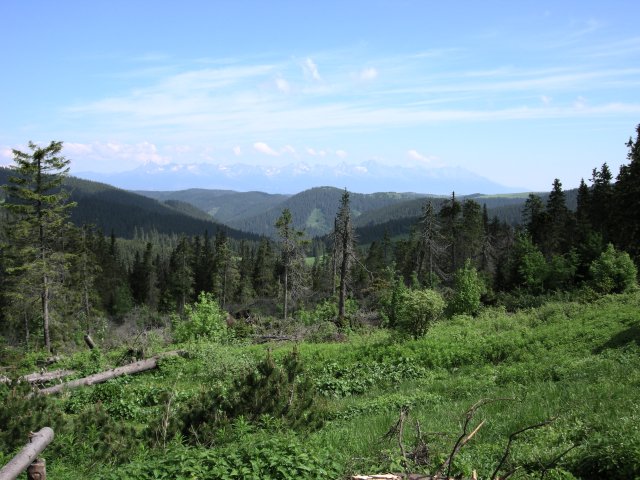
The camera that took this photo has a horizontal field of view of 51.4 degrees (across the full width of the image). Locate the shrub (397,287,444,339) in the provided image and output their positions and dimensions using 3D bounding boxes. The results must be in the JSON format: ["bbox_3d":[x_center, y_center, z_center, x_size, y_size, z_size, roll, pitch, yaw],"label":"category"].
[{"bbox_3d":[4.530,3.335,30.000,2.160,2.300,2.120,0,4,0],"label":"shrub"}]

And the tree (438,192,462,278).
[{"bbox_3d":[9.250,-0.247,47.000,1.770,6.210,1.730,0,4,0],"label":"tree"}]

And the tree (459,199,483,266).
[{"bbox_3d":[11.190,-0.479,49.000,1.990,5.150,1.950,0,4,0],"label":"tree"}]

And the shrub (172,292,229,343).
[{"bbox_3d":[-5.566,3.610,31.000,2.610,2.330,2.560,0,4,0],"label":"shrub"}]

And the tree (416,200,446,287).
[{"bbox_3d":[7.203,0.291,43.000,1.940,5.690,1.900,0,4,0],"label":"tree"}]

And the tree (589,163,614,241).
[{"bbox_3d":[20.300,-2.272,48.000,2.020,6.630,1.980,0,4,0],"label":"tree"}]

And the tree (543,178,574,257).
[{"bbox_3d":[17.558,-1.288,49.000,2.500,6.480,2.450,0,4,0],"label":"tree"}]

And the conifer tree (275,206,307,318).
[{"bbox_3d":[-1.841,1.615,43.000,2.200,7.300,2.150,0,4,0],"label":"conifer tree"}]

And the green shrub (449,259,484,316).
[{"bbox_3d":[7.483,2.452,34.000,1.840,3.010,1.800,0,4,0],"label":"green shrub"}]

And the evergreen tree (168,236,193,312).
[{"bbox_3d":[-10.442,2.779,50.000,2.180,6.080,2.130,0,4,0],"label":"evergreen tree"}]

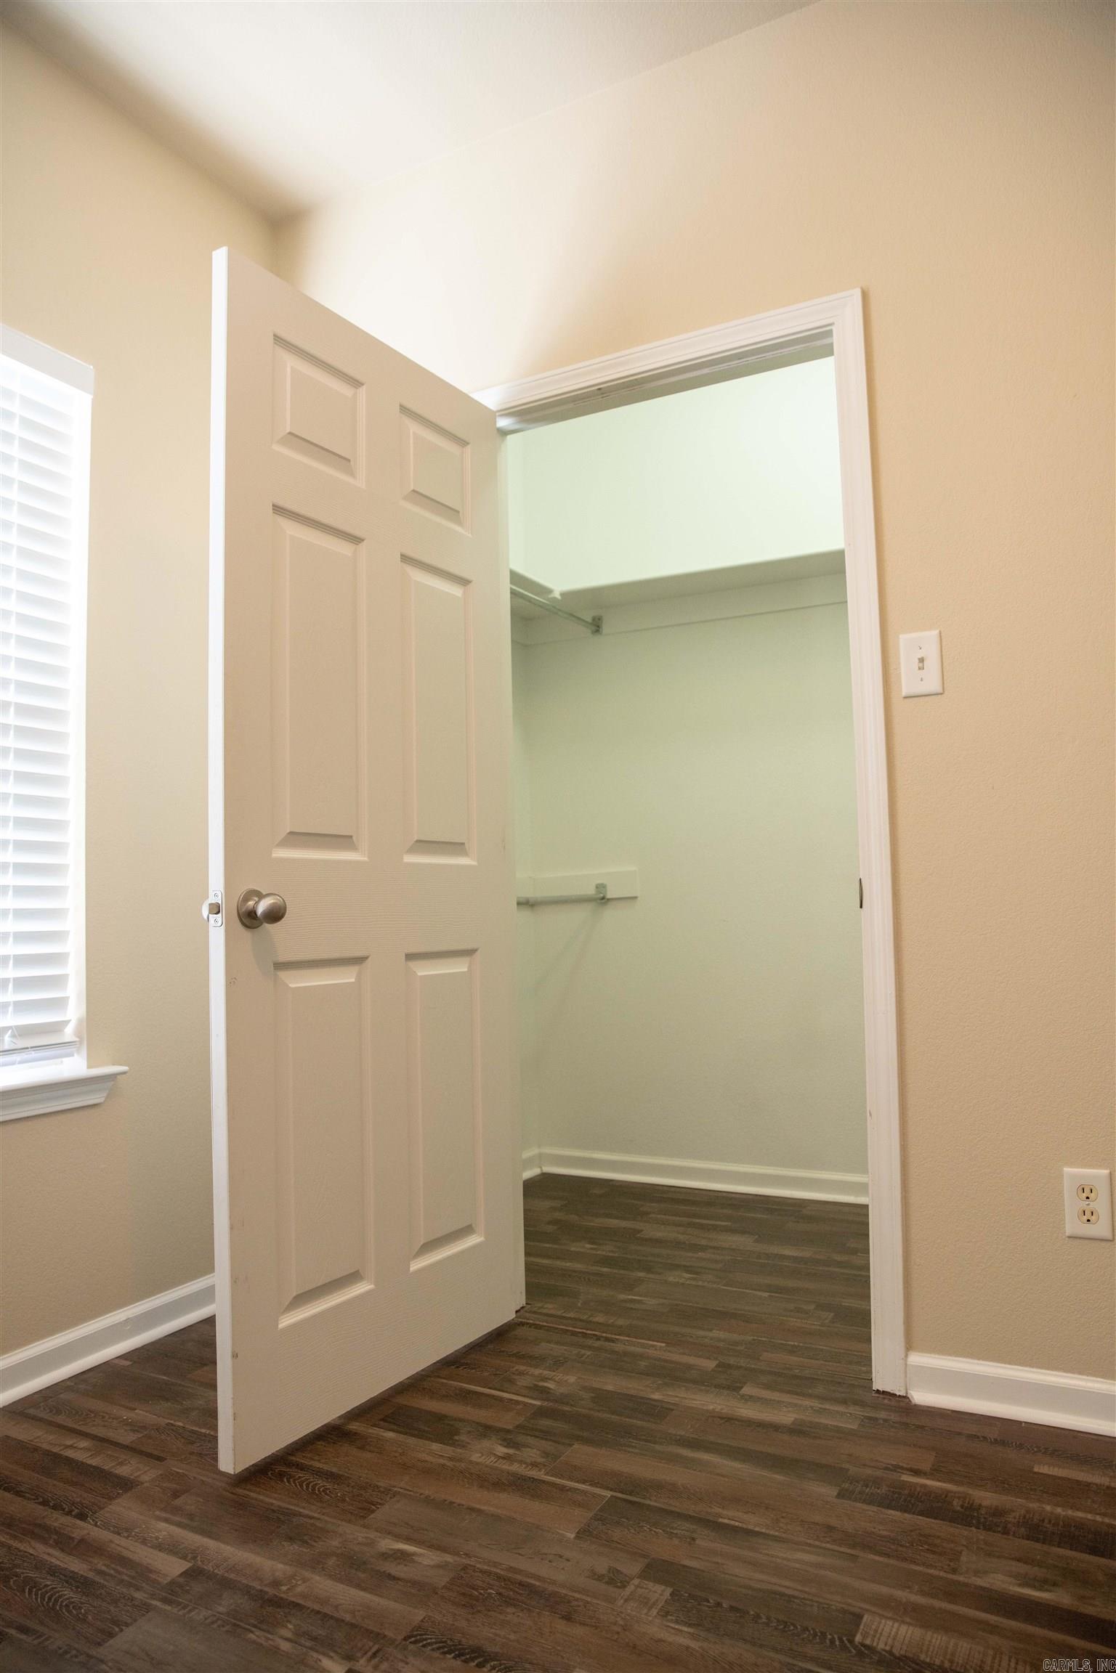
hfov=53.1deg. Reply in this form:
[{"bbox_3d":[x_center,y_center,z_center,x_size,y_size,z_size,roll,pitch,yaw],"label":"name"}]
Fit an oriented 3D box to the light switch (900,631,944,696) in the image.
[{"bbox_3d":[0.665,-0.317,2.043,0.074,0.118,0.017,-3,-4,28],"label":"light switch"}]

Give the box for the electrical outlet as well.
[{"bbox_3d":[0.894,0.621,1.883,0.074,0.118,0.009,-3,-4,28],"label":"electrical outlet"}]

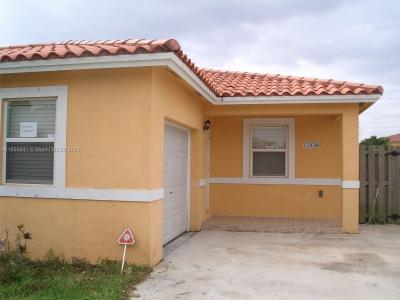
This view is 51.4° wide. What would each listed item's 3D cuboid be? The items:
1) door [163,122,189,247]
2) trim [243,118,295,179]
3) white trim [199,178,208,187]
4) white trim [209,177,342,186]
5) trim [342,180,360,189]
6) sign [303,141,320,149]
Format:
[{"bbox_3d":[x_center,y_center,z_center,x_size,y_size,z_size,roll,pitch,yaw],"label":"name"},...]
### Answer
[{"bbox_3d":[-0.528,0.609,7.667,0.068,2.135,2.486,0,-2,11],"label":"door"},{"bbox_3d":[1.686,-0.050,10.211,1.273,1.478,0.068,0,-2,11],"label":"trim"},{"bbox_3d":[0.107,0.734,9.477,0.049,0.154,0.926,0,-2,11],"label":"white trim"},{"bbox_3d":[1.848,0.763,10.165,3.266,0.154,0.049,0,-2,11],"label":"white trim"},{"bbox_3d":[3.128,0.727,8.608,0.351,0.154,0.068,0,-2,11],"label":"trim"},{"bbox_3d":[2.693,-0.130,10.033,0.390,0.166,0.029,0,-2,11],"label":"sign"}]

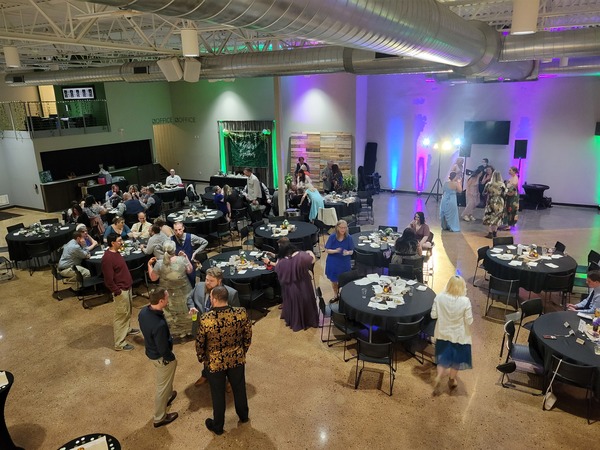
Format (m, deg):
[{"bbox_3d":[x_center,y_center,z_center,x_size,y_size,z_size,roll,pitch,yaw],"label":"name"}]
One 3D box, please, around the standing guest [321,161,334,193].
[{"bbox_3d":[1.028,-1.283,15.224,0.520,1.760,0.400,-3,16,-5],"label":"standing guest"}]

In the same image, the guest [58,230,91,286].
[{"bbox_3d":[-4.662,0.763,9.423,0.800,1.220,0.520,-7,17,-19],"label":"guest"}]

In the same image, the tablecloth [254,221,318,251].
[{"bbox_3d":[-0.291,0.462,10.862,1.530,0.760,1.530,-2,17,0],"label":"tablecloth"}]

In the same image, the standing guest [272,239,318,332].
[{"bbox_3d":[-0.091,0.974,7.805,0.750,1.530,0.600,10,20,35],"label":"standing guest"}]

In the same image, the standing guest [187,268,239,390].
[{"bbox_3d":[-1.120,1.386,6.041,0.650,1.800,0.480,7,19,26],"label":"standing guest"}]

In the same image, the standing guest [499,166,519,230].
[{"bbox_3d":[6.033,-0.807,13.068,0.450,1.720,0.500,4,17,17],"label":"standing guest"}]

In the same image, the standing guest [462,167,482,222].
[{"bbox_3d":[5.310,-0.930,13.808,0.550,1.580,0.480,-3,16,-6],"label":"standing guest"}]

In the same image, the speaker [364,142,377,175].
[{"bbox_3d":[2.751,-2.568,17.538,0.420,1.300,0.380,12,18,27],"label":"speaker"}]

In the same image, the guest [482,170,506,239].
[{"bbox_3d":[5.308,-0.562,12.268,0.580,1.760,0.450,2,16,12],"label":"guest"}]

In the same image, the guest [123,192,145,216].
[{"bbox_3d":[-4.961,-0.385,13.513,0.580,1.240,0.750,-12,19,-34],"label":"guest"}]

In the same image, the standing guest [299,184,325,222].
[{"bbox_3d":[0.346,-0.642,13.702,0.720,1.320,0.520,11,20,37],"label":"standing guest"}]

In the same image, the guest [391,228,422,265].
[{"bbox_3d":[2.125,0.643,9.099,0.550,1.280,0.780,-5,16,-14],"label":"guest"}]

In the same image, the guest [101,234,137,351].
[{"bbox_3d":[-2.920,1.059,7.274,0.480,1.820,0.540,-6,17,-14],"label":"guest"}]

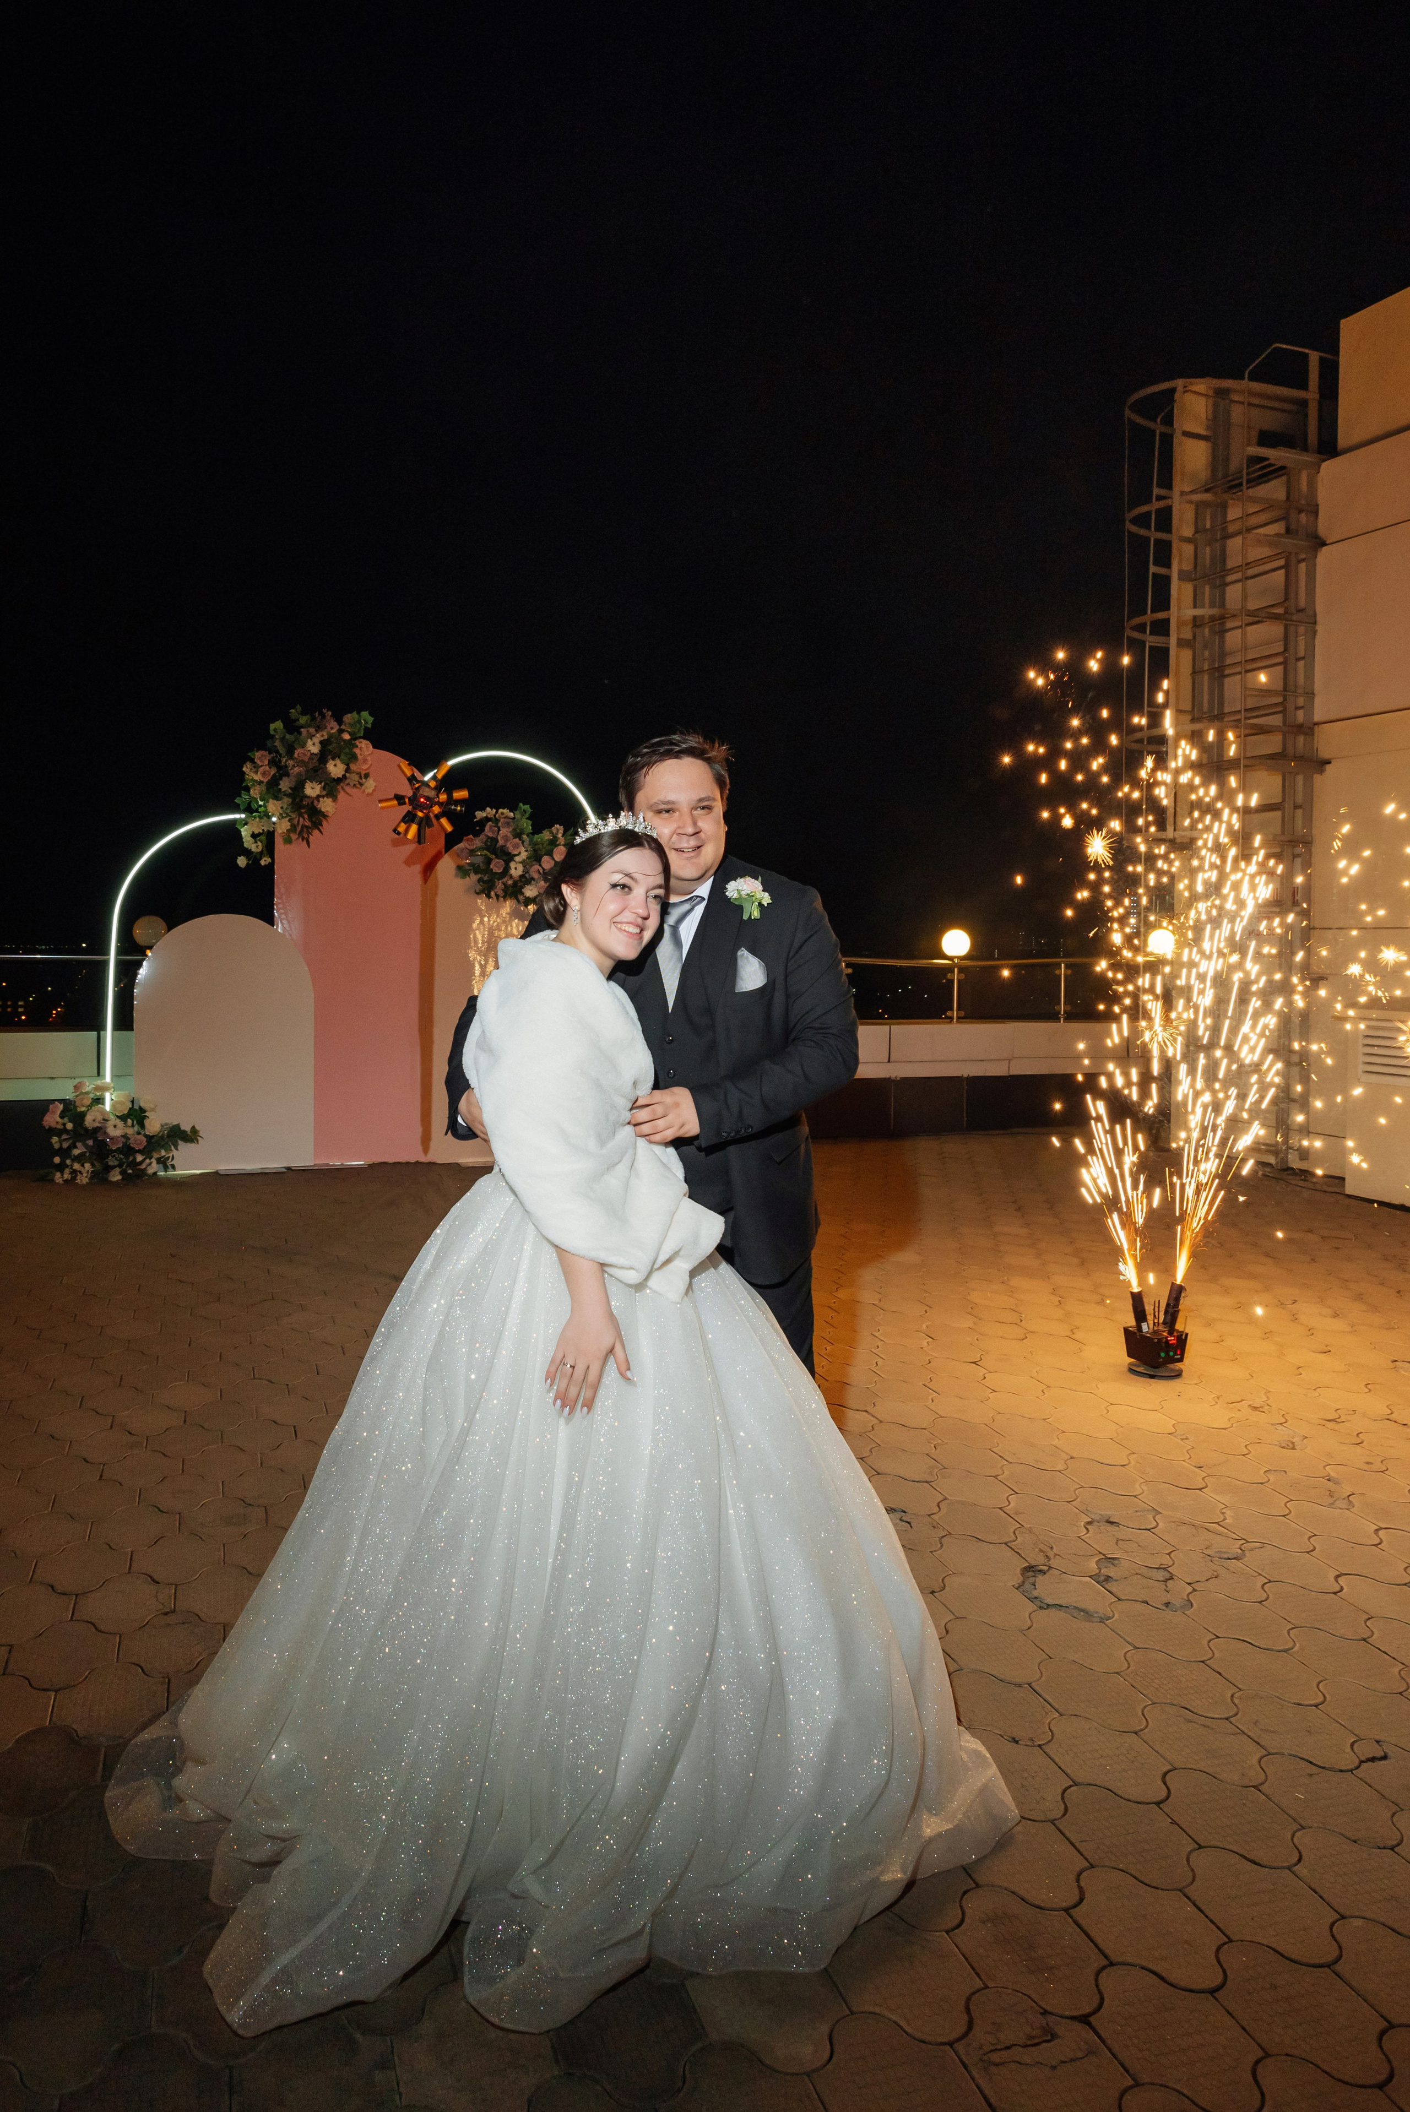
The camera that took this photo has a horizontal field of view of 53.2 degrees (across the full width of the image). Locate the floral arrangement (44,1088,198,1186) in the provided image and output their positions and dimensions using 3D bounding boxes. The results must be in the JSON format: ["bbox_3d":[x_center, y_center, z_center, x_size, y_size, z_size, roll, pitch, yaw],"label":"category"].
[{"bbox_3d":[-3.337,0.428,8.027,0.840,0.540,0.500,-1,5,-18],"label":"floral arrangement"}]

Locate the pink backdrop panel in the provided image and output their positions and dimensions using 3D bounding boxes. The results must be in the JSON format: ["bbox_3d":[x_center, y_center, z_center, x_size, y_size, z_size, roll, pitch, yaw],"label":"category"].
[{"bbox_3d":[-2.097,-0.585,8.512,1.030,2.500,0.060,-1,5,-14],"label":"pink backdrop panel"}]

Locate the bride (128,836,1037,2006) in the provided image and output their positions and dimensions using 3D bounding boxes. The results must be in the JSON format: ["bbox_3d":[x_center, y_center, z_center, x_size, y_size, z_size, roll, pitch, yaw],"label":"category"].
[{"bbox_3d":[-0.202,0.425,2.201,1.300,1.610,1.200,-4,7,-41],"label":"bride"}]

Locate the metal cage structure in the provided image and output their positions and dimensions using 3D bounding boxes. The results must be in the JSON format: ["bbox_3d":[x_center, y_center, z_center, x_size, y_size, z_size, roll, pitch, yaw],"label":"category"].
[{"bbox_3d":[3.084,-1.711,8.663,0.970,4.820,0.840,-2,5,-25],"label":"metal cage structure"}]

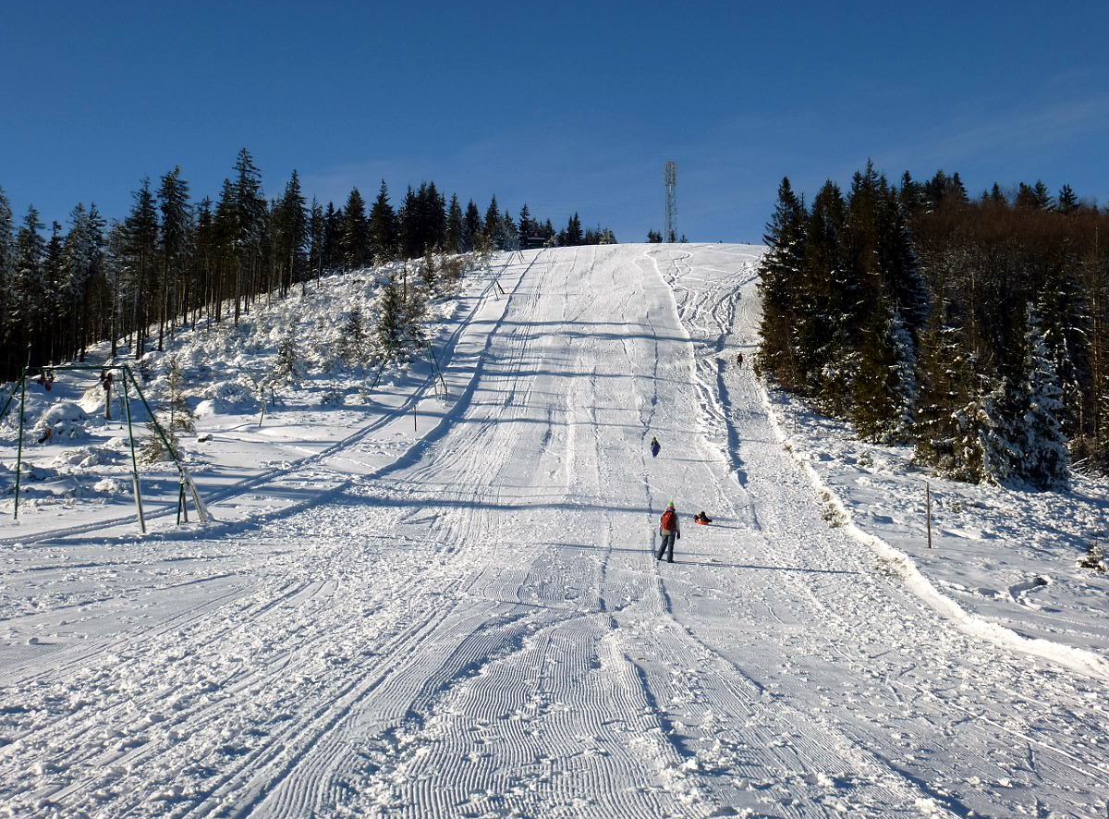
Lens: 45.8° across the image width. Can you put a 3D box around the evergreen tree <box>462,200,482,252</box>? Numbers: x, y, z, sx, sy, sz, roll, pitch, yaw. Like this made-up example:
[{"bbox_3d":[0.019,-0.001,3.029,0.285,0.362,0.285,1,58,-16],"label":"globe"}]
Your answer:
[{"bbox_3d":[-18.929,-42.479,303.995,4.400,12.910,4.400,0,-10,0],"label":"evergreen tree"}]

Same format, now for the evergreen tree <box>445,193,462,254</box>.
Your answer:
[{"bbox_3d":[-22.864,-41.896,296.784,4.100,14.350,4.100,0,-10,0],"label":"evergreen tree"}]

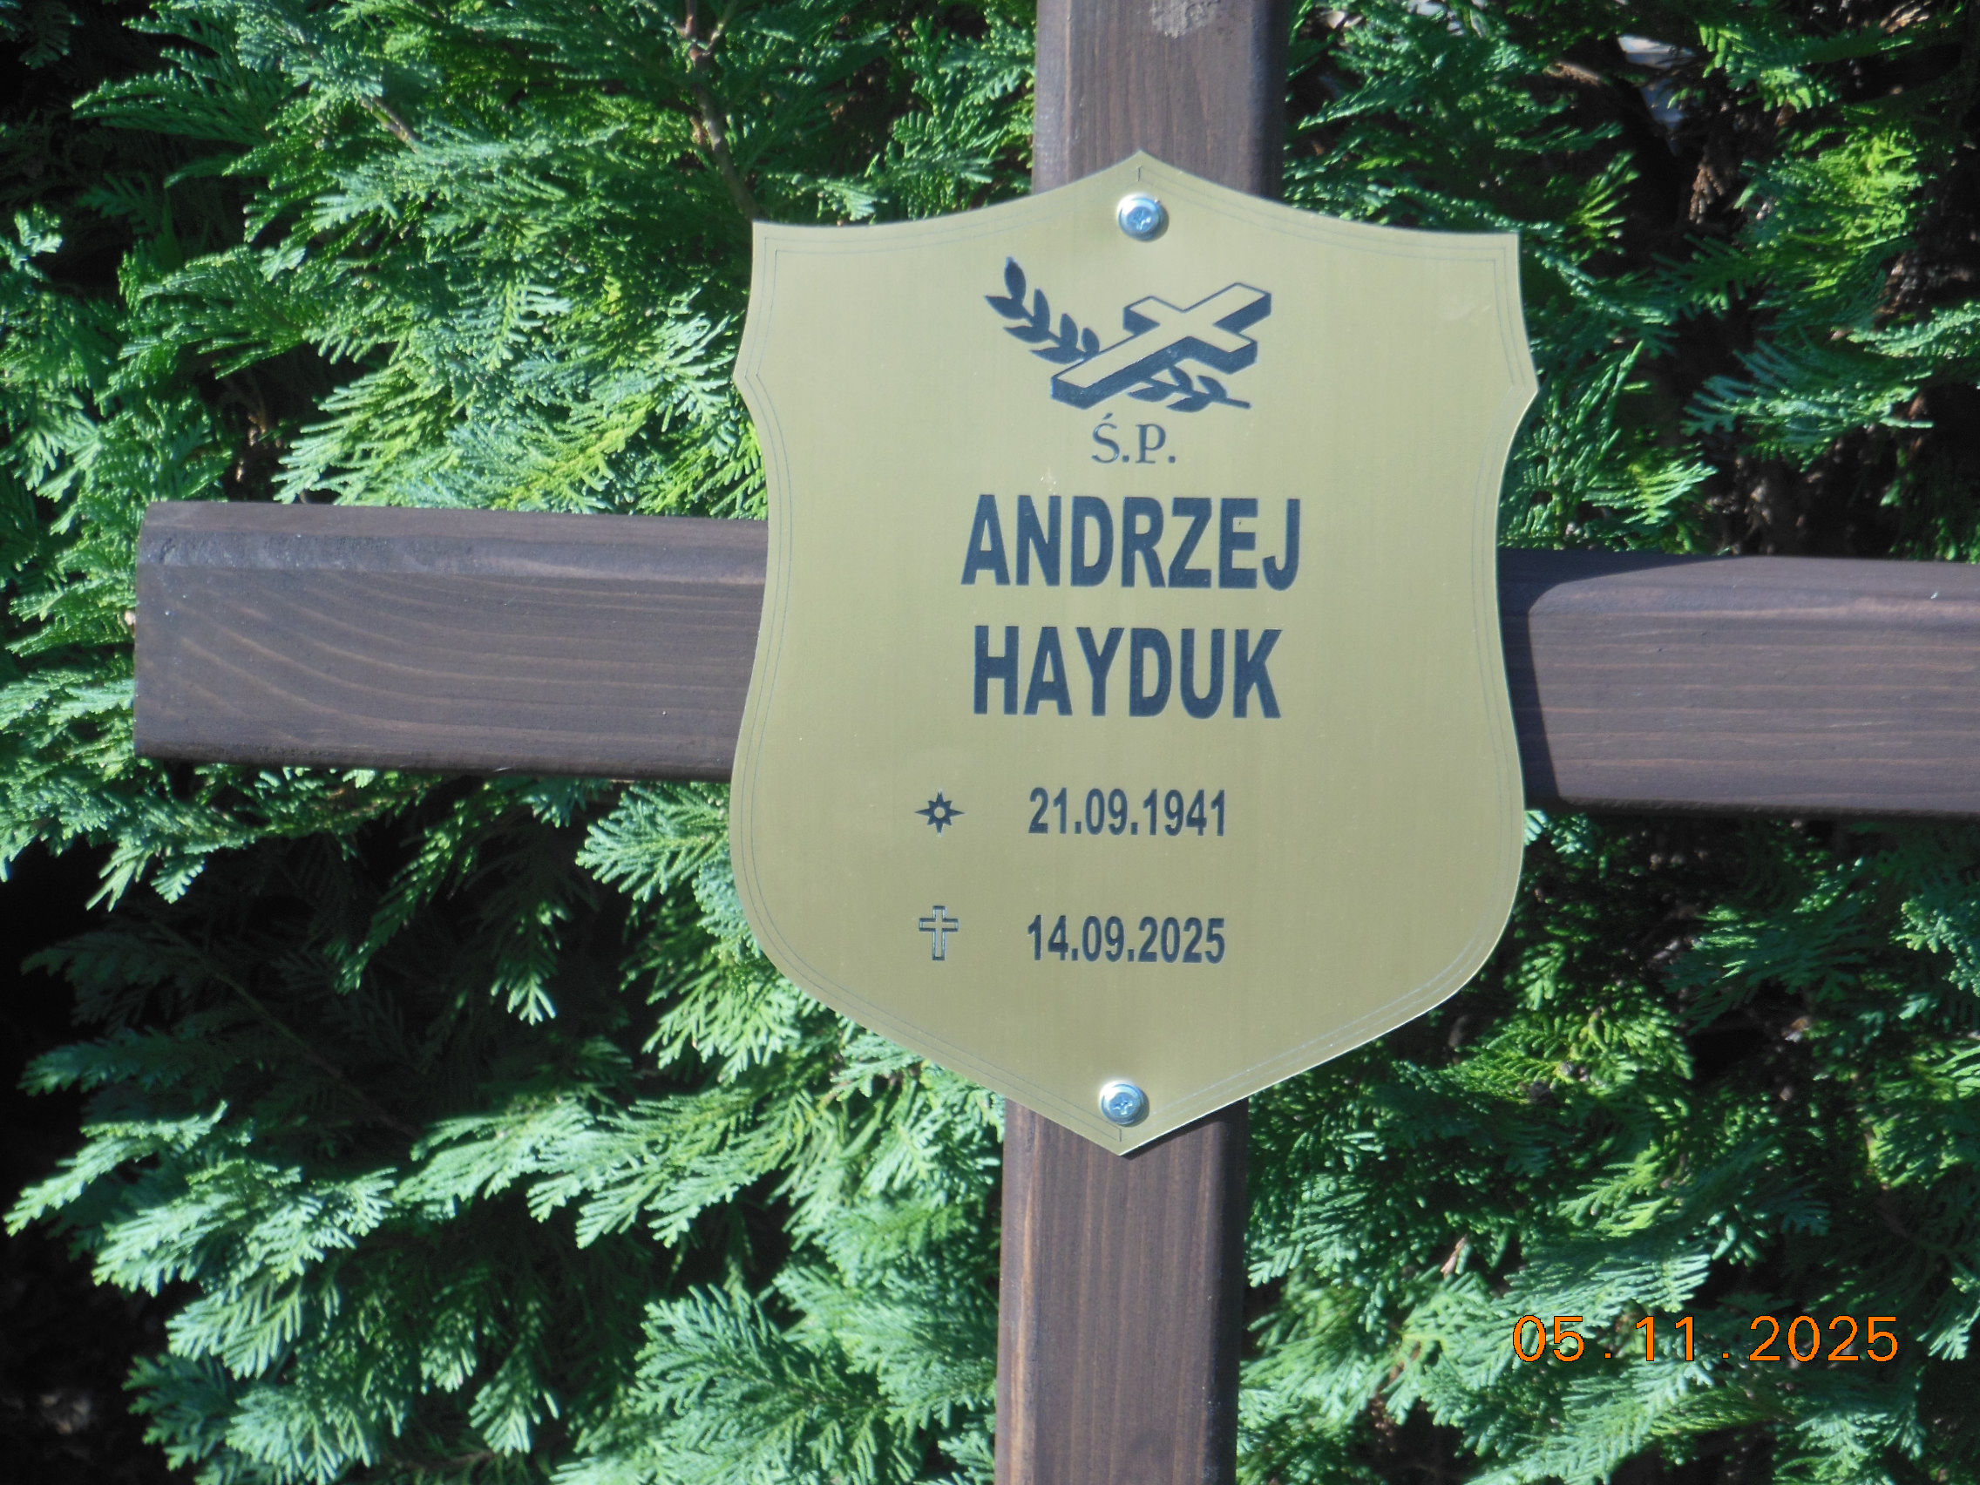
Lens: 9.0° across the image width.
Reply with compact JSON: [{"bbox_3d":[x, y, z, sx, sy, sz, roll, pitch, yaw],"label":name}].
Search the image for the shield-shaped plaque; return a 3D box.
[{"bbox_3d":[0.035,-0.022,3.110,0.200,0.252,0.003,1,11,0],"label":"shield-shaped plaque"}]

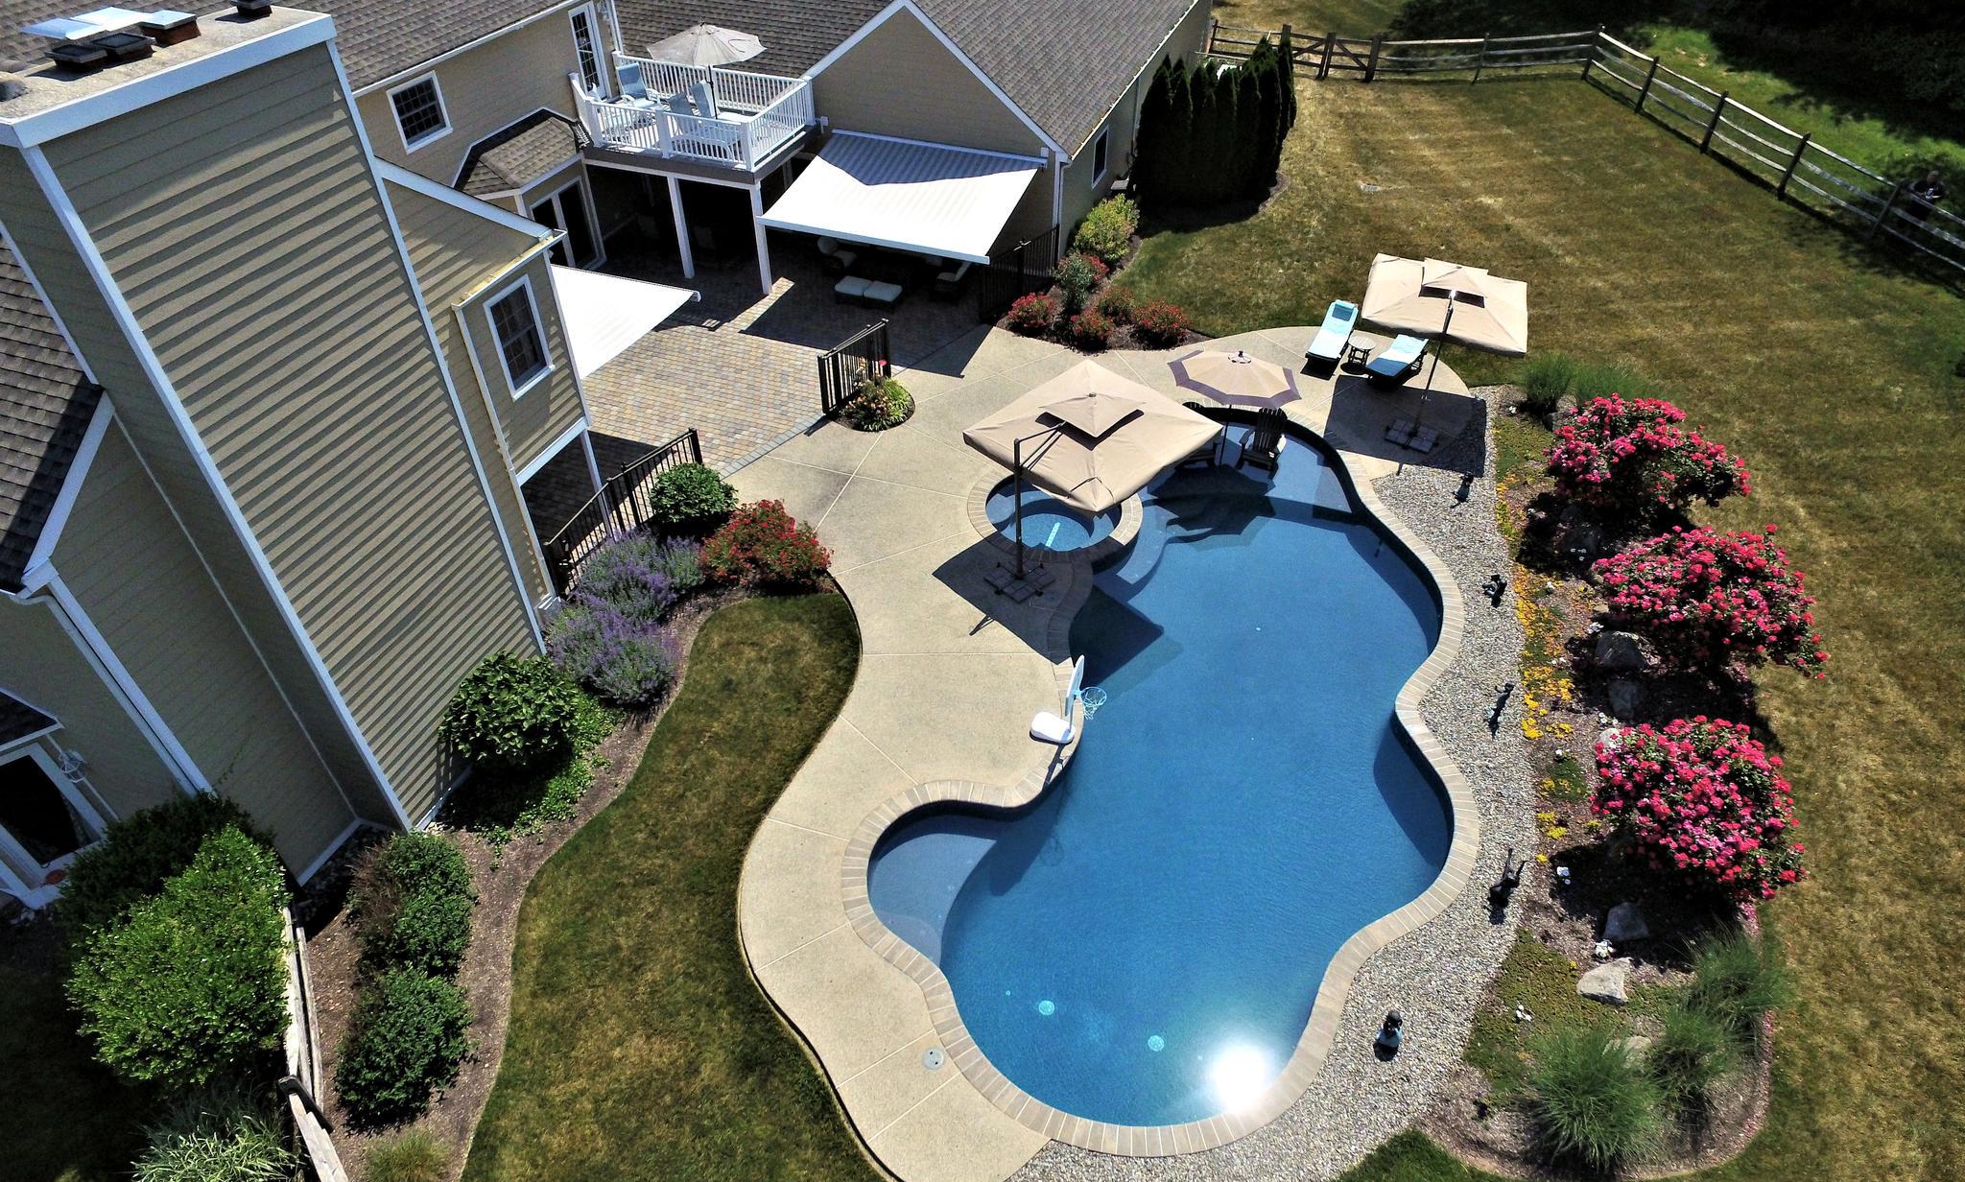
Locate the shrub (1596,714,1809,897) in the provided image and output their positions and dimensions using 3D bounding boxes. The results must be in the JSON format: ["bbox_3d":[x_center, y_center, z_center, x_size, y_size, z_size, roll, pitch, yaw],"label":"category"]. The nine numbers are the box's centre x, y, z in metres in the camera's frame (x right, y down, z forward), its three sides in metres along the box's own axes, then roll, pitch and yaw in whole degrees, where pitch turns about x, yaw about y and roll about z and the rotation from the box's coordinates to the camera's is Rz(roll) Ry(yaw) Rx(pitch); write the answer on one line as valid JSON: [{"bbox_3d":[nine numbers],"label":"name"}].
[{"bbox_3d":[8.968,2.797,14.355,2.400,1.750,2.500,14,44,14],"label":"shrub"}]

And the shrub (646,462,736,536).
[{"bbox_3d":[-5.031,-1.597,19.566,1.520,1.150,1.500,0,42,0],"label":"shrub"}]

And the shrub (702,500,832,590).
[{"bbox_3d":[-3.510,-0.774,18.517,2.050,1.120,1.800,1,42,0],"label":"shrub"}]

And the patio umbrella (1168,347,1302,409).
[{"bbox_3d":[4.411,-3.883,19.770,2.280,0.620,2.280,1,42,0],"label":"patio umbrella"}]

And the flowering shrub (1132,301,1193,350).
[{"bbox_3d":[3.773,-5.623,23.975,1.280,0.950,1.250,1,42,0],"label":"flowering shrub"}]

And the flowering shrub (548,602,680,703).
[{"bbox_3d":[-5.372,0.914,16.588,1.800,1.120,1.850,1,42,0],"label":"flowering shrub"}]

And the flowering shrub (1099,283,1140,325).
[{"bbox_3d":[2.991,-6.304,25.090,0.950,0.880,0.950,0,42,0],"label":"flowering shrub"}]

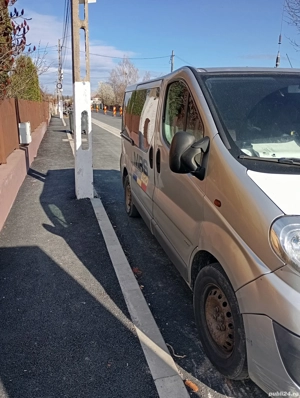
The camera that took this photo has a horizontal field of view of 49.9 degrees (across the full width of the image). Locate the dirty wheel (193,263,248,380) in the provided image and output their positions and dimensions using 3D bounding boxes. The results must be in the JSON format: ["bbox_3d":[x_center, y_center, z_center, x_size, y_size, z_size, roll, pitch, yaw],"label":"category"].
[{"bbox_3d":[0.517,0.776,2.083,0.205,0.668,0.668,-2,16,-14],"label":"dirty wheel"}]

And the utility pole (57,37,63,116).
[{"bbox_3d":[-10.187,-13.615,36.882,0.400,8.567,0.320,-2,16,-14],"label":"utility pole"}]

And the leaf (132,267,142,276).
[{"bbox_3d":[-0.126,0.745,3.323,0.110,0.025,0.115,-2,16,-14],"label":"leaf"}]

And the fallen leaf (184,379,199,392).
[{"bbox_3d":[0.255,1.135,1.952,0.045,0.025,0.100,-11,20,-41],"label":"fallen leaf"}]

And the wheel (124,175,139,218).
[{"bbox_3d":[-0.238,-0.043,4.974,0.205,0.668,0.668,-2,16,-14],"label":"wheel"}]

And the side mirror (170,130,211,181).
[{"bbox_3d":[0.270,-0.292,2.204,0.240,0.305,0.200,-2,16,-14],"label":"side mirror"}]

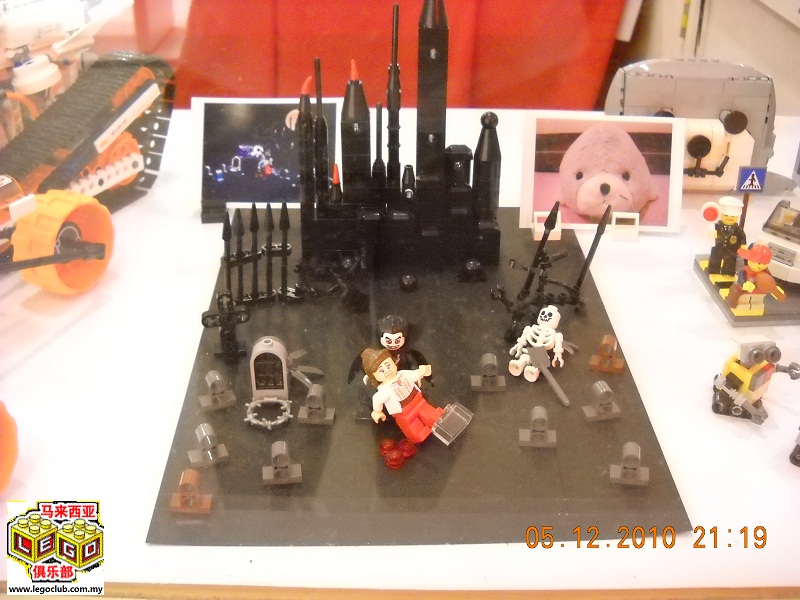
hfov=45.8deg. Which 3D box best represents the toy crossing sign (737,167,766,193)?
[{"bbox_3d":[0.196,-0.067,0.529,0.016,0.016,0.004,0,31,-2],"label":"toy crossing sign"}]

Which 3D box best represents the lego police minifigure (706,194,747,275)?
[{"bbox_3d":[0.179,-0.035,0.518,0.023,0.043,0.013,7,31,11],"label":"lego police minifigure"}]

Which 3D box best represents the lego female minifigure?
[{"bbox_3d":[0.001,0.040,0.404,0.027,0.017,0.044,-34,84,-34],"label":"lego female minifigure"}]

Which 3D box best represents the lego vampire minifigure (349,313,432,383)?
[{"bbox_3d":[-0.003,0.030,0.416,0.034,0.042,0.016,-1,31,-3],"label":"lego vampire minifigure"}]

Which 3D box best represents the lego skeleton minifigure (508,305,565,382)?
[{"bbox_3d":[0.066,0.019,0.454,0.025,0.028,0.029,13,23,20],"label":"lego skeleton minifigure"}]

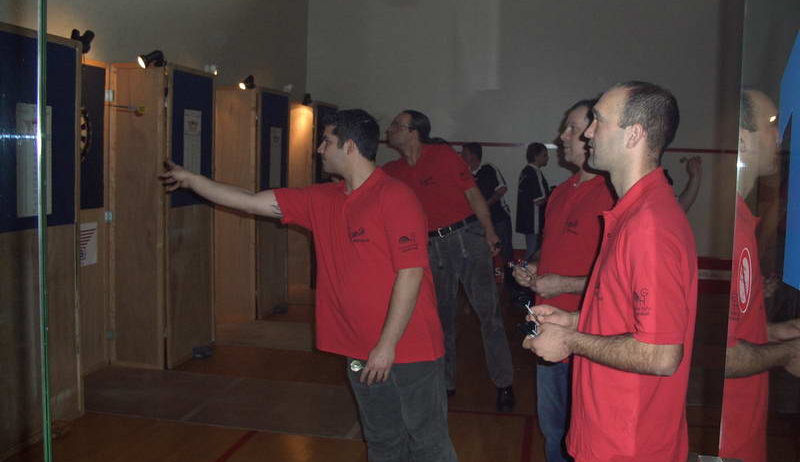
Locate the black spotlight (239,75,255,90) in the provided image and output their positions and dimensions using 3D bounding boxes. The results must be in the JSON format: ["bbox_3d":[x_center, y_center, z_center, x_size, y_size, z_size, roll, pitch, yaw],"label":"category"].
[{"bbox_3d":[-1.439,-1.392,7.151,0.090,0.110,0.160,7,31,40],"label":"black spotlight"}]

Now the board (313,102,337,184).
[{"bbox_3d":[-0.945,-1.044,9.451,0.040,1.030,0.860,3,6,10],"label":"board"}]

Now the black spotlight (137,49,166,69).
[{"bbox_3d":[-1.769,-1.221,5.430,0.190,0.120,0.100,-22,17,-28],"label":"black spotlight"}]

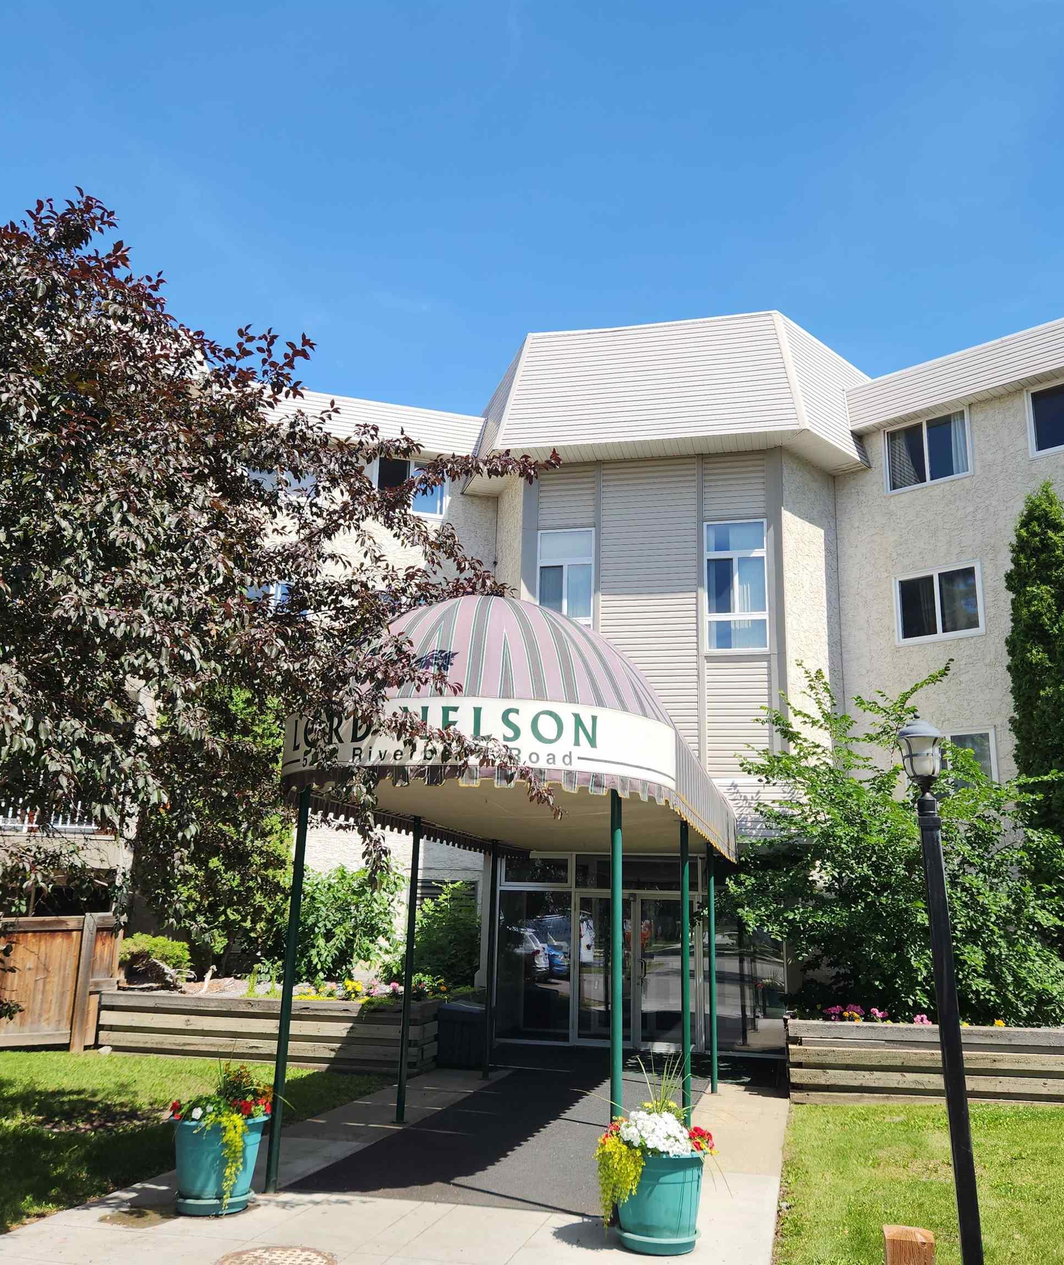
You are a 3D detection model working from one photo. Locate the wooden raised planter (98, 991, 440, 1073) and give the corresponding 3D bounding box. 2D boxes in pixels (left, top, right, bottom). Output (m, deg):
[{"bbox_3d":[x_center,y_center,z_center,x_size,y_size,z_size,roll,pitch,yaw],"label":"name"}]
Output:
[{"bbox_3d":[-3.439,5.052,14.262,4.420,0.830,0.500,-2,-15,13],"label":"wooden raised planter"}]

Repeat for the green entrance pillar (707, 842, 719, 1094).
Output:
[{"bbox_3d":[2.069,3.817,12.871,0.070,2.759,0.070,-2,-15,13],"label":"green entrance pillar"}]

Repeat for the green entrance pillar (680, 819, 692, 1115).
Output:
[{"bbox_3d":[1.386,3.061,10.073,0.070,2.785,0.070,-2,-15,13],"label":"green entrance pillar"}]

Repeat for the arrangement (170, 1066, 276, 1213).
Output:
[{"bbox_3d":[-1.983,3.230,7.217,0.620,0.860,0.600,-2,-15,13],"label":"arrangement"}]

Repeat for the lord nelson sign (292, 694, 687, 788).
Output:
[{"bbox_3d":[-0.528,0.798,8.008,2.950,0.460,1.050,-2,-15,13],"label":"lord nelson sign"}]

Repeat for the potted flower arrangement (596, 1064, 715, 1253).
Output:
[{"bbox_3d":[0.749,3.083,6.656,0.680,1.000,0.640,-2,-15,13],"label":"potted flower arrangement"}]

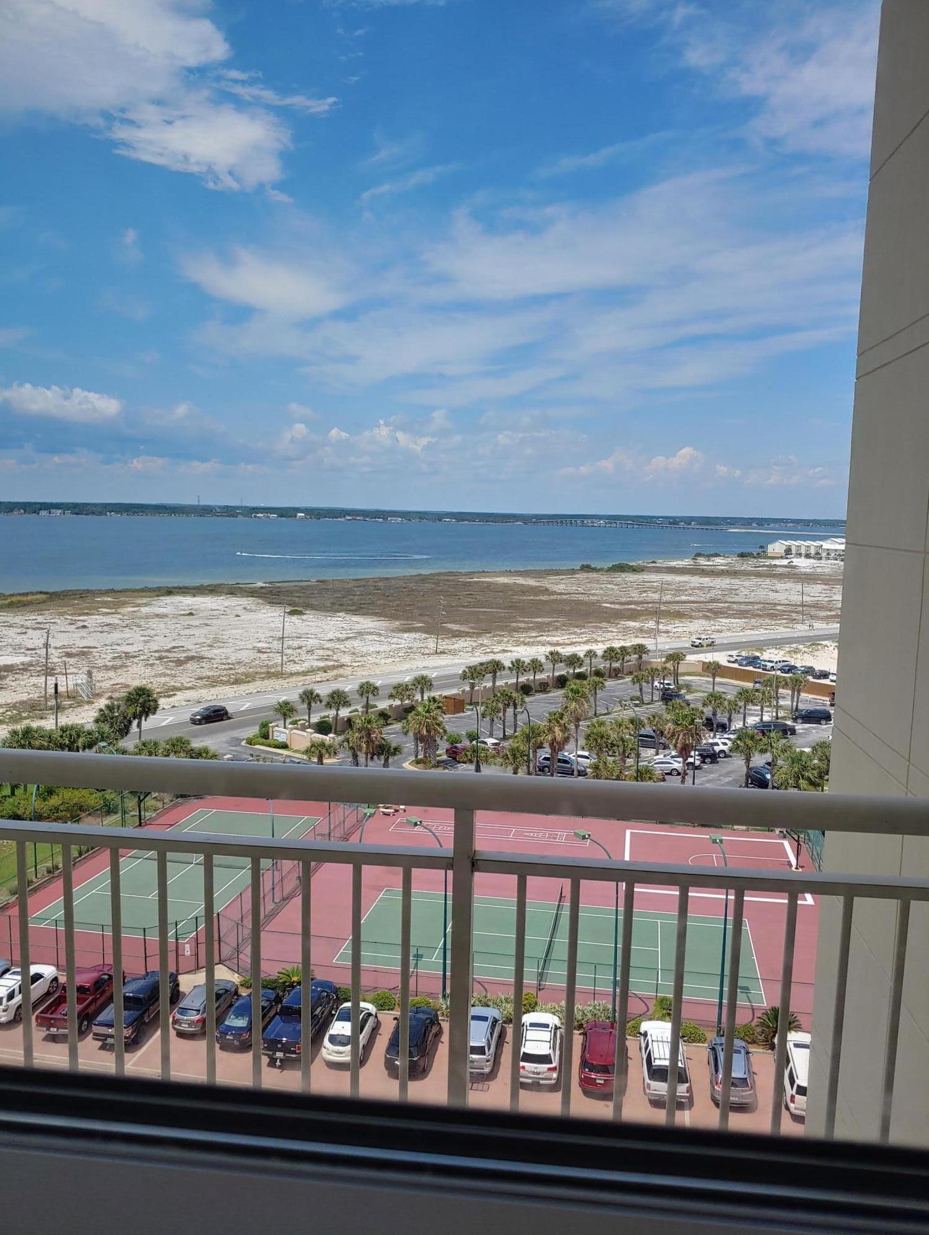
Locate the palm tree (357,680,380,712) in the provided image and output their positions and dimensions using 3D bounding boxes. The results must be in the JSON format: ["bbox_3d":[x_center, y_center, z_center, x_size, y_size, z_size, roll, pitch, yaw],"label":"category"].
[{"bbox_3d":[-11.762,10.124,109.058,2.820,4.990,2.820,1,7,0],"label":"palm tree"}]

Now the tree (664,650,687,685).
[{"bbox_3d":[32.139,7.595,135.528,3.380,5.422,3.380,1,7,0],"label":"tree"}]

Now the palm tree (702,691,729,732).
[{"bbox_3d":[29.576,11.219,104.935,3.188,5.382,3.188,1,7,0],"label":"palm tree"}]

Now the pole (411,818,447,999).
[{"bbox_3d":[-1.726,15.520,47.614,0.550,9.700,2.400,-6,10,-45],"label":"pole"}]

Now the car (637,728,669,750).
[{"bbox_3d":[20.667,13.638,100.256,4.700,1.750,1.900,4,7,22],"label":"car"}]

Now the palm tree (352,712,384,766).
[{"bbox_3d":[-9.500,12.420,88.250,3.050,6.350,2.990,0,7,-6],"label":"palm tree"}]

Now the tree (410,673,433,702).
[{"bbox_3d":[-5.342,9.661,115.135,3.122,5.319,3.122,1,7,0],"label":"tree"}]

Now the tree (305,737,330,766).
[{"bbox_3d":[-14.505,13.586,88.407,2.493,3.627,2.493,1,7,0],"label":"tree"}]

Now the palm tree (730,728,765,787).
[{"bbox_3d":[27.240,13.610,86.080,3.540,6.020,3.470,3,7,18],"label":"palm tree"}]

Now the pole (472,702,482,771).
[{"bbox_3d":[0.899,12.196,78.730,0.600,9.000,2.500,3,7,19],"label":"pole"}]

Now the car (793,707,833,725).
[{"bbox_3d":[43.982,12.470,113.423,5.100,1.770,2.000,3,7,11],"label":"car"}]

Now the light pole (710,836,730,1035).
[{"bbox_3d":[12.796,16.126,45.135,0.550,9.700,2.400,1,7,-2],"label":"light pole"}]

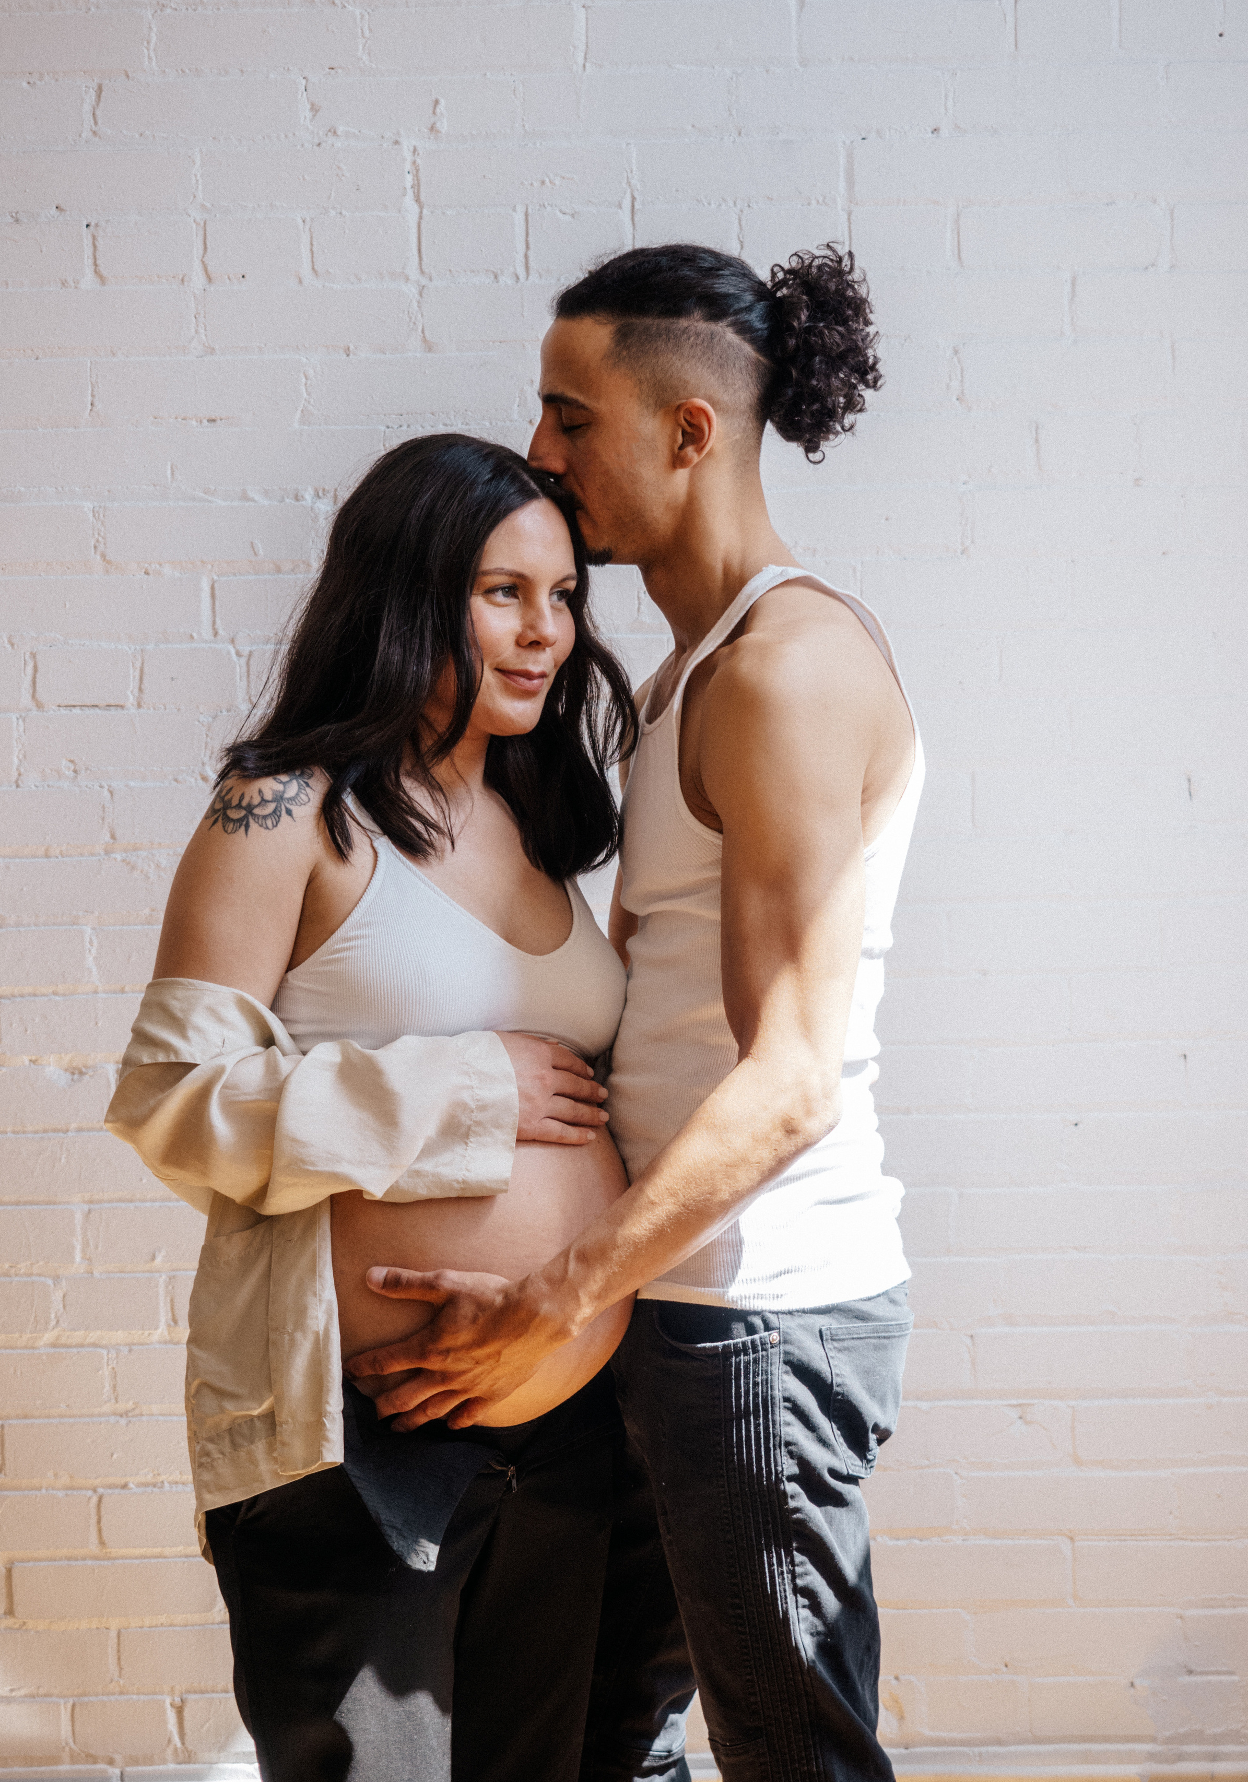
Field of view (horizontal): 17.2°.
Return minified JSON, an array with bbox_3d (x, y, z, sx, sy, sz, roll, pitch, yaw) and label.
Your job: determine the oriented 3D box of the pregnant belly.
[{"bbox_3d":[-0.121,0.294,3.220,0.290,0.260,0.230,0,0,-37],"label":"pregnant belly"}]

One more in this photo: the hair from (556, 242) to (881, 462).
[{"bbox_3d":[0.076,-0.434,3.320,0.262,0.178,0.170,0,0,-7],"label":"hair"}]

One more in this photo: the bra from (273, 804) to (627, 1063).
[{"bbox_3d":[-0.139,0.028,3.270,0.300,0.220,0.240,0,0,-37],"label":"bra"}]

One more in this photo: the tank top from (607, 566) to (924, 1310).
[{"bbox_3d":[0.115,0.038,3.330,0.260,0.600,0.370,0,0,-22],"label":"tank top"}]

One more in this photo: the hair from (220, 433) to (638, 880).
[{"bbox_3d":[-0.155,-0.187,3.280,0.300,0.360,0.270,0,0,-43],"label":"hair"}]

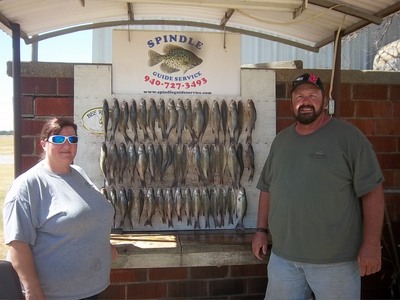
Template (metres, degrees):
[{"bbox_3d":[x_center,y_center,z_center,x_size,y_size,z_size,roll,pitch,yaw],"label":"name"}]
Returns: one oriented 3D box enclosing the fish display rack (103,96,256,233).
[{"bbox_3d":[-0.147,0.101,2.983,1.129,0.963,0.100,0,2,-7],"label":"fish display rack"}]

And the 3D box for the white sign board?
[{"bbox_3d":[-0.163,-0.634,2.988,0.941,0.463,0.030,0,2,-7],"label":"white sign board"}]

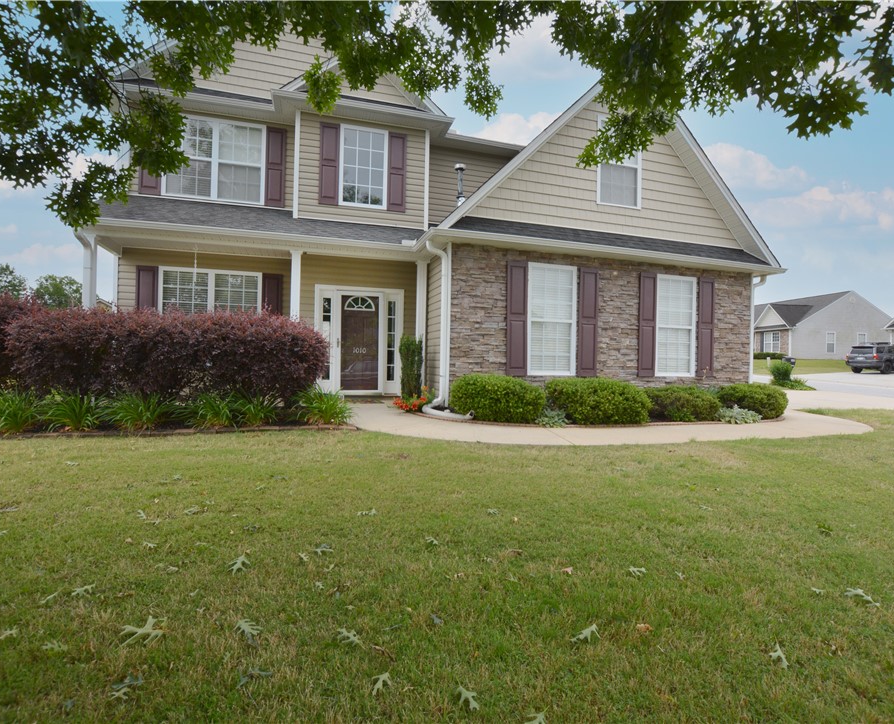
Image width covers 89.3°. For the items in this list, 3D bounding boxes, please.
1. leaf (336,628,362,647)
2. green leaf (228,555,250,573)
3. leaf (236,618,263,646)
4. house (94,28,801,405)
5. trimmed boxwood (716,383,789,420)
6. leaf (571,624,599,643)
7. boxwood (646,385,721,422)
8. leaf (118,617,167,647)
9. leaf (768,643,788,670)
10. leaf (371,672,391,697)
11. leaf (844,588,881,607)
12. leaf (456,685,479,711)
[{"bbox_3d":[-0.364,1.028,1.685,0.070,0.030,0.129,1,0,-33],"label":"leaf"},{"bbox_3d":[-0.986,0.958,2.151,0.090,0.030,0.125,1,0,-13],"label":"green leaf"},{"bbox_3d":[-0.708,0.962,1.614,0.115,0.030,0.085,1,0,41],"label":"leaf"},{"bbox_3d":[-0.684,-3.318,11.788,11.800,8.200,10.400,1,0,-17],"label":"house"},{"bbox_3d":[5.250,0.630,7.750,1.080,0.620,0.950,1,0,-17],"label":"trimmed boxwood"},{"bbox_3d":[0.500,0.988,1.646,0.115,0.025,0.065,1,0,-42],"label":"leaf"},{"bbox_3d":[3.669,0.647,7.050,1.100,0.550,0.950,1,0,-17],"label":"boxwood"},{"bbox_3d":[-1.143,1.013,1.705,0.134,0.050,0.191,1,0,-34],"label":"leaf"},{"bbox_3d":[1.130,1.001,1.543,0.055,0.030,0.110,1,0,22],"label":"leaf"},{"bbox_3d":[-0.209,1.032,1.449,0.066,0.030,0.108,1,0,13],"label":"leaf"},{"bbox_3d":[1.794,1.017,1.953,0.080,0.030,0.120,1,0,-27],"label":"leaf"},{"bbox_3d":[0.064,1.037,1.396,0.060,0.030,0.108,1,0,-7],"label":"leaf"}]

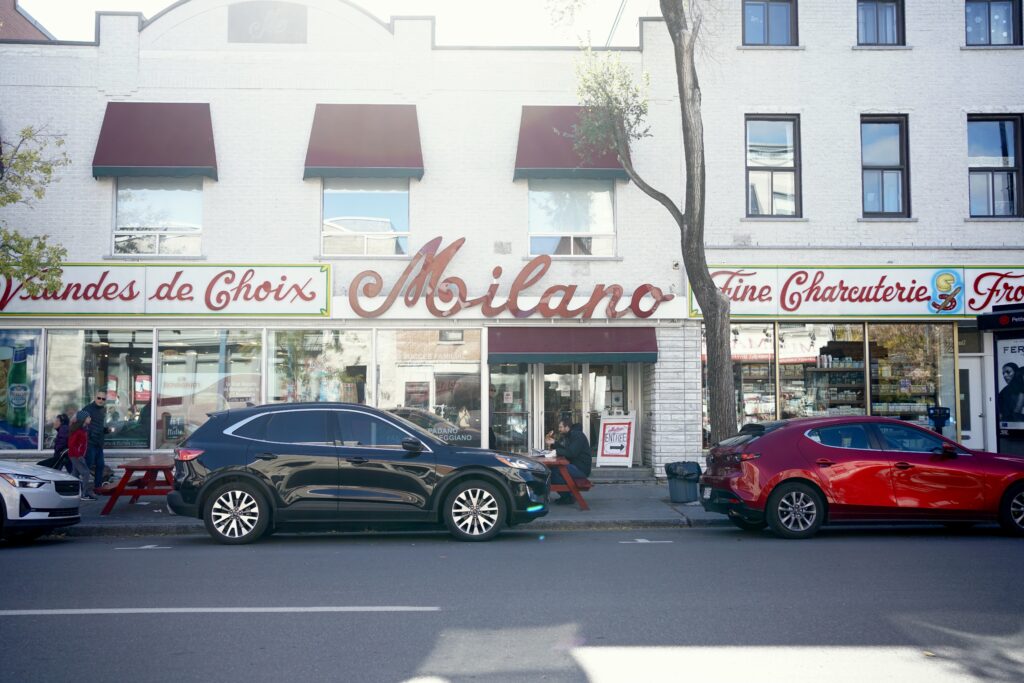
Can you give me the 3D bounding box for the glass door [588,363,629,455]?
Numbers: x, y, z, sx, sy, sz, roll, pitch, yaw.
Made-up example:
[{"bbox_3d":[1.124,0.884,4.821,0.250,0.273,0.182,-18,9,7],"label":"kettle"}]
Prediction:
[{"bbox_3d":[1.816,1.223,18.642,0.771,2.074,0.080,0,-3,-2],"label":"glass door"}]

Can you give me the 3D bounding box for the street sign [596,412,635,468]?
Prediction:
[{"bbox_3d":[1.882,1.764,18.100,0.640,1.020,0.550,-1,-3,8],"label":"street sign"}]

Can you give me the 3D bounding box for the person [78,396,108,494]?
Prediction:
[{"bbox_3d":[-6.760,1.659,16.100,0.420,1.700,0.520,-2,-4,33],"label":"person"}]

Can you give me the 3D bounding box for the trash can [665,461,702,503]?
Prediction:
[{"bbox_3d":[2.661,2.154,15.450,0.530,0.610,0.530,0,-3,0],"label":"trash can"}]

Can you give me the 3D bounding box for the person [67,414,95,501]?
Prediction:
[{"bbox_3d":[-6.926,1.833,15.990,0.452,1.398,0.420,0,-3,-2],"label":"person"}]

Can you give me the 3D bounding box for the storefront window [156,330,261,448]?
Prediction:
[{"bbox_3d":[-5.823,0.916,19.173,2.030,2.316,0.120,0,-3,-2],"label":"storefront window"}]

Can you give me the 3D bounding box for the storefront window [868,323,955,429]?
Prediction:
[{"bbox_3d":[7.872,0.882,19.612,1.755,2.457,0.120,0,-3,-2],"label":"storefront window"}]

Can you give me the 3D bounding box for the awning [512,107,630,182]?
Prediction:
[{"bbox_3d":[1.179,-3.894,19.396,2.266,1.570,0.500,0,-3,-2],"label":"awning"}]

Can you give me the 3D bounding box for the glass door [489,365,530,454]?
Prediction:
[{"bbox_3d":[-0.019,1.218,18.565,0.802,2.065,0.080,0,-3,-2],"label":"glass door"}]

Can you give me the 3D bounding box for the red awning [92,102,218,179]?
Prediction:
[{"bbox_3d":[-6.185,-3.491,17.250,2.070,1.390,0.420,0,-3,-2],"label":"red awning"}]

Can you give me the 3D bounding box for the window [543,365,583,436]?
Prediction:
[{"bbox_3d":[0.991,1.221,18.607,0.844,2.070,0.080,0,-3,-2],"label":"window"}]

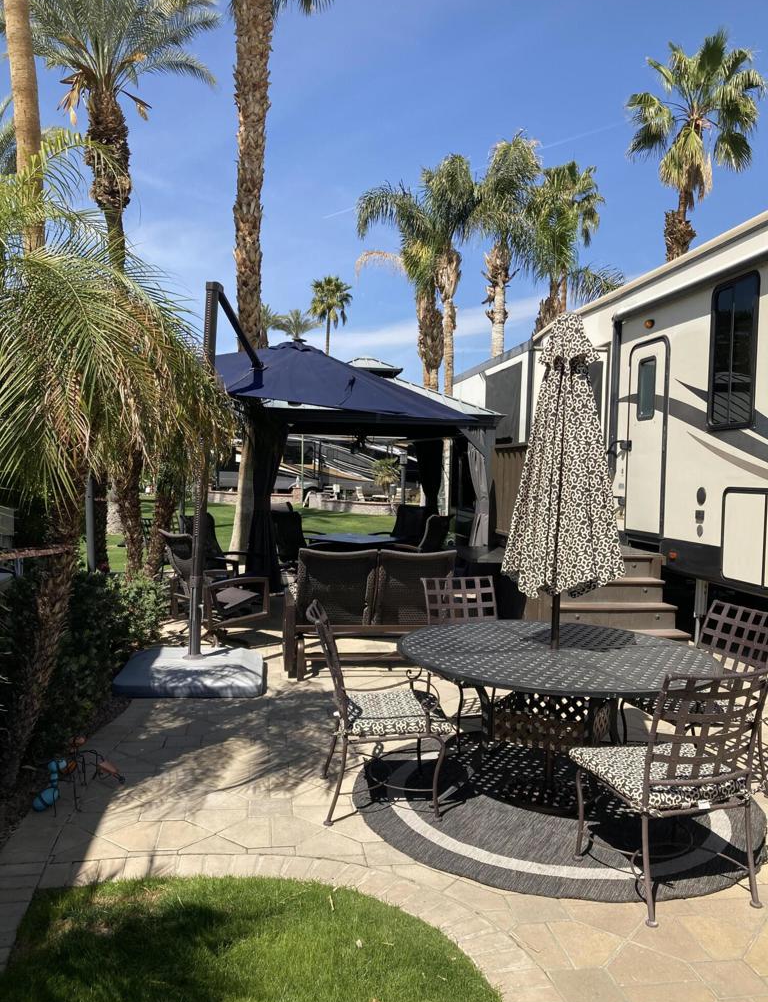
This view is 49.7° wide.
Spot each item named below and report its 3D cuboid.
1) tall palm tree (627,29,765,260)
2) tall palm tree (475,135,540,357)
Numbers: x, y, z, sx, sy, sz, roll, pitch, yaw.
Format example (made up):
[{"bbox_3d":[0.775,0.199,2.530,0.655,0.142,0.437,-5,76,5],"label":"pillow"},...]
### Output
[{"bbox_3d":[6.198,-4.354,16.748,2.900,10.007,2.900,0,4,0],"label":"tall palm tree"},{"bbox_3d":[2.681,-3.720,18.294,2.100,8.478,2.100,0,4,0],"label":"tall palm tree"}]

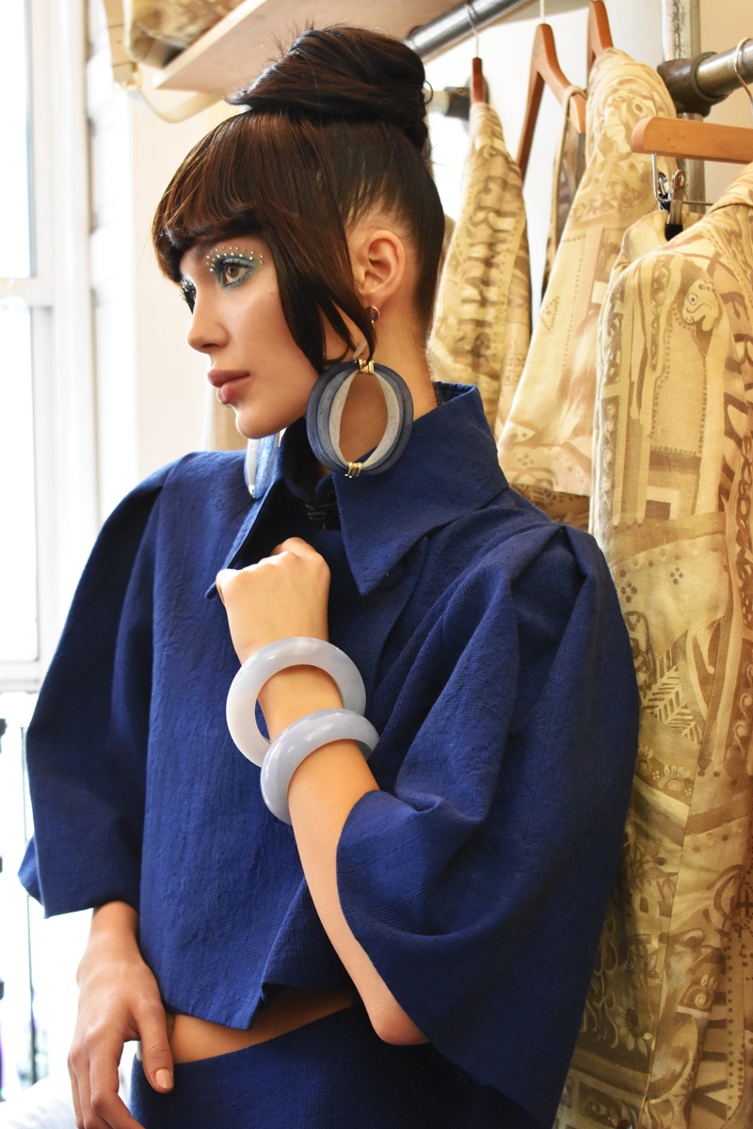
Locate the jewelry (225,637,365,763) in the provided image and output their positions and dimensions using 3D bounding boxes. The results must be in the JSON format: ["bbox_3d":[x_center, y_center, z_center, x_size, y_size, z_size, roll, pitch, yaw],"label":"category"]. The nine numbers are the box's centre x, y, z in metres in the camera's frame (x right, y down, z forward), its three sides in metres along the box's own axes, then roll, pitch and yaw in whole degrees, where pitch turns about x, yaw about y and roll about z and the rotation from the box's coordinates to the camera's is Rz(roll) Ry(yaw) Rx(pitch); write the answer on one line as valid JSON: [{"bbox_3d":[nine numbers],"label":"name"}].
[{"bbox_3d":[-0.054,0.097,1.440,0.097,0.097,0.025,-5,19,-14],"label":"jewelry"}]

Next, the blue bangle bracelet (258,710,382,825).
[{"bbox_3d":[-0.034,0.140,1.420,0.094,0.094,0.026,-14,40,-18],"label":"blue bangle bracelet"}]

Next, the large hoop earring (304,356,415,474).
[{"bbox_3d":[-0.012,-0.101,1.460,0.077,0.083,0.020,5,-1,-11],"label":"large hoop earring"}]

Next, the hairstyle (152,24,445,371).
[{"bbox_3d":[-0.056,-0.266,1.520,0.215,0.245,0.175,-7,2,-25],"label":"hairstyle"}]

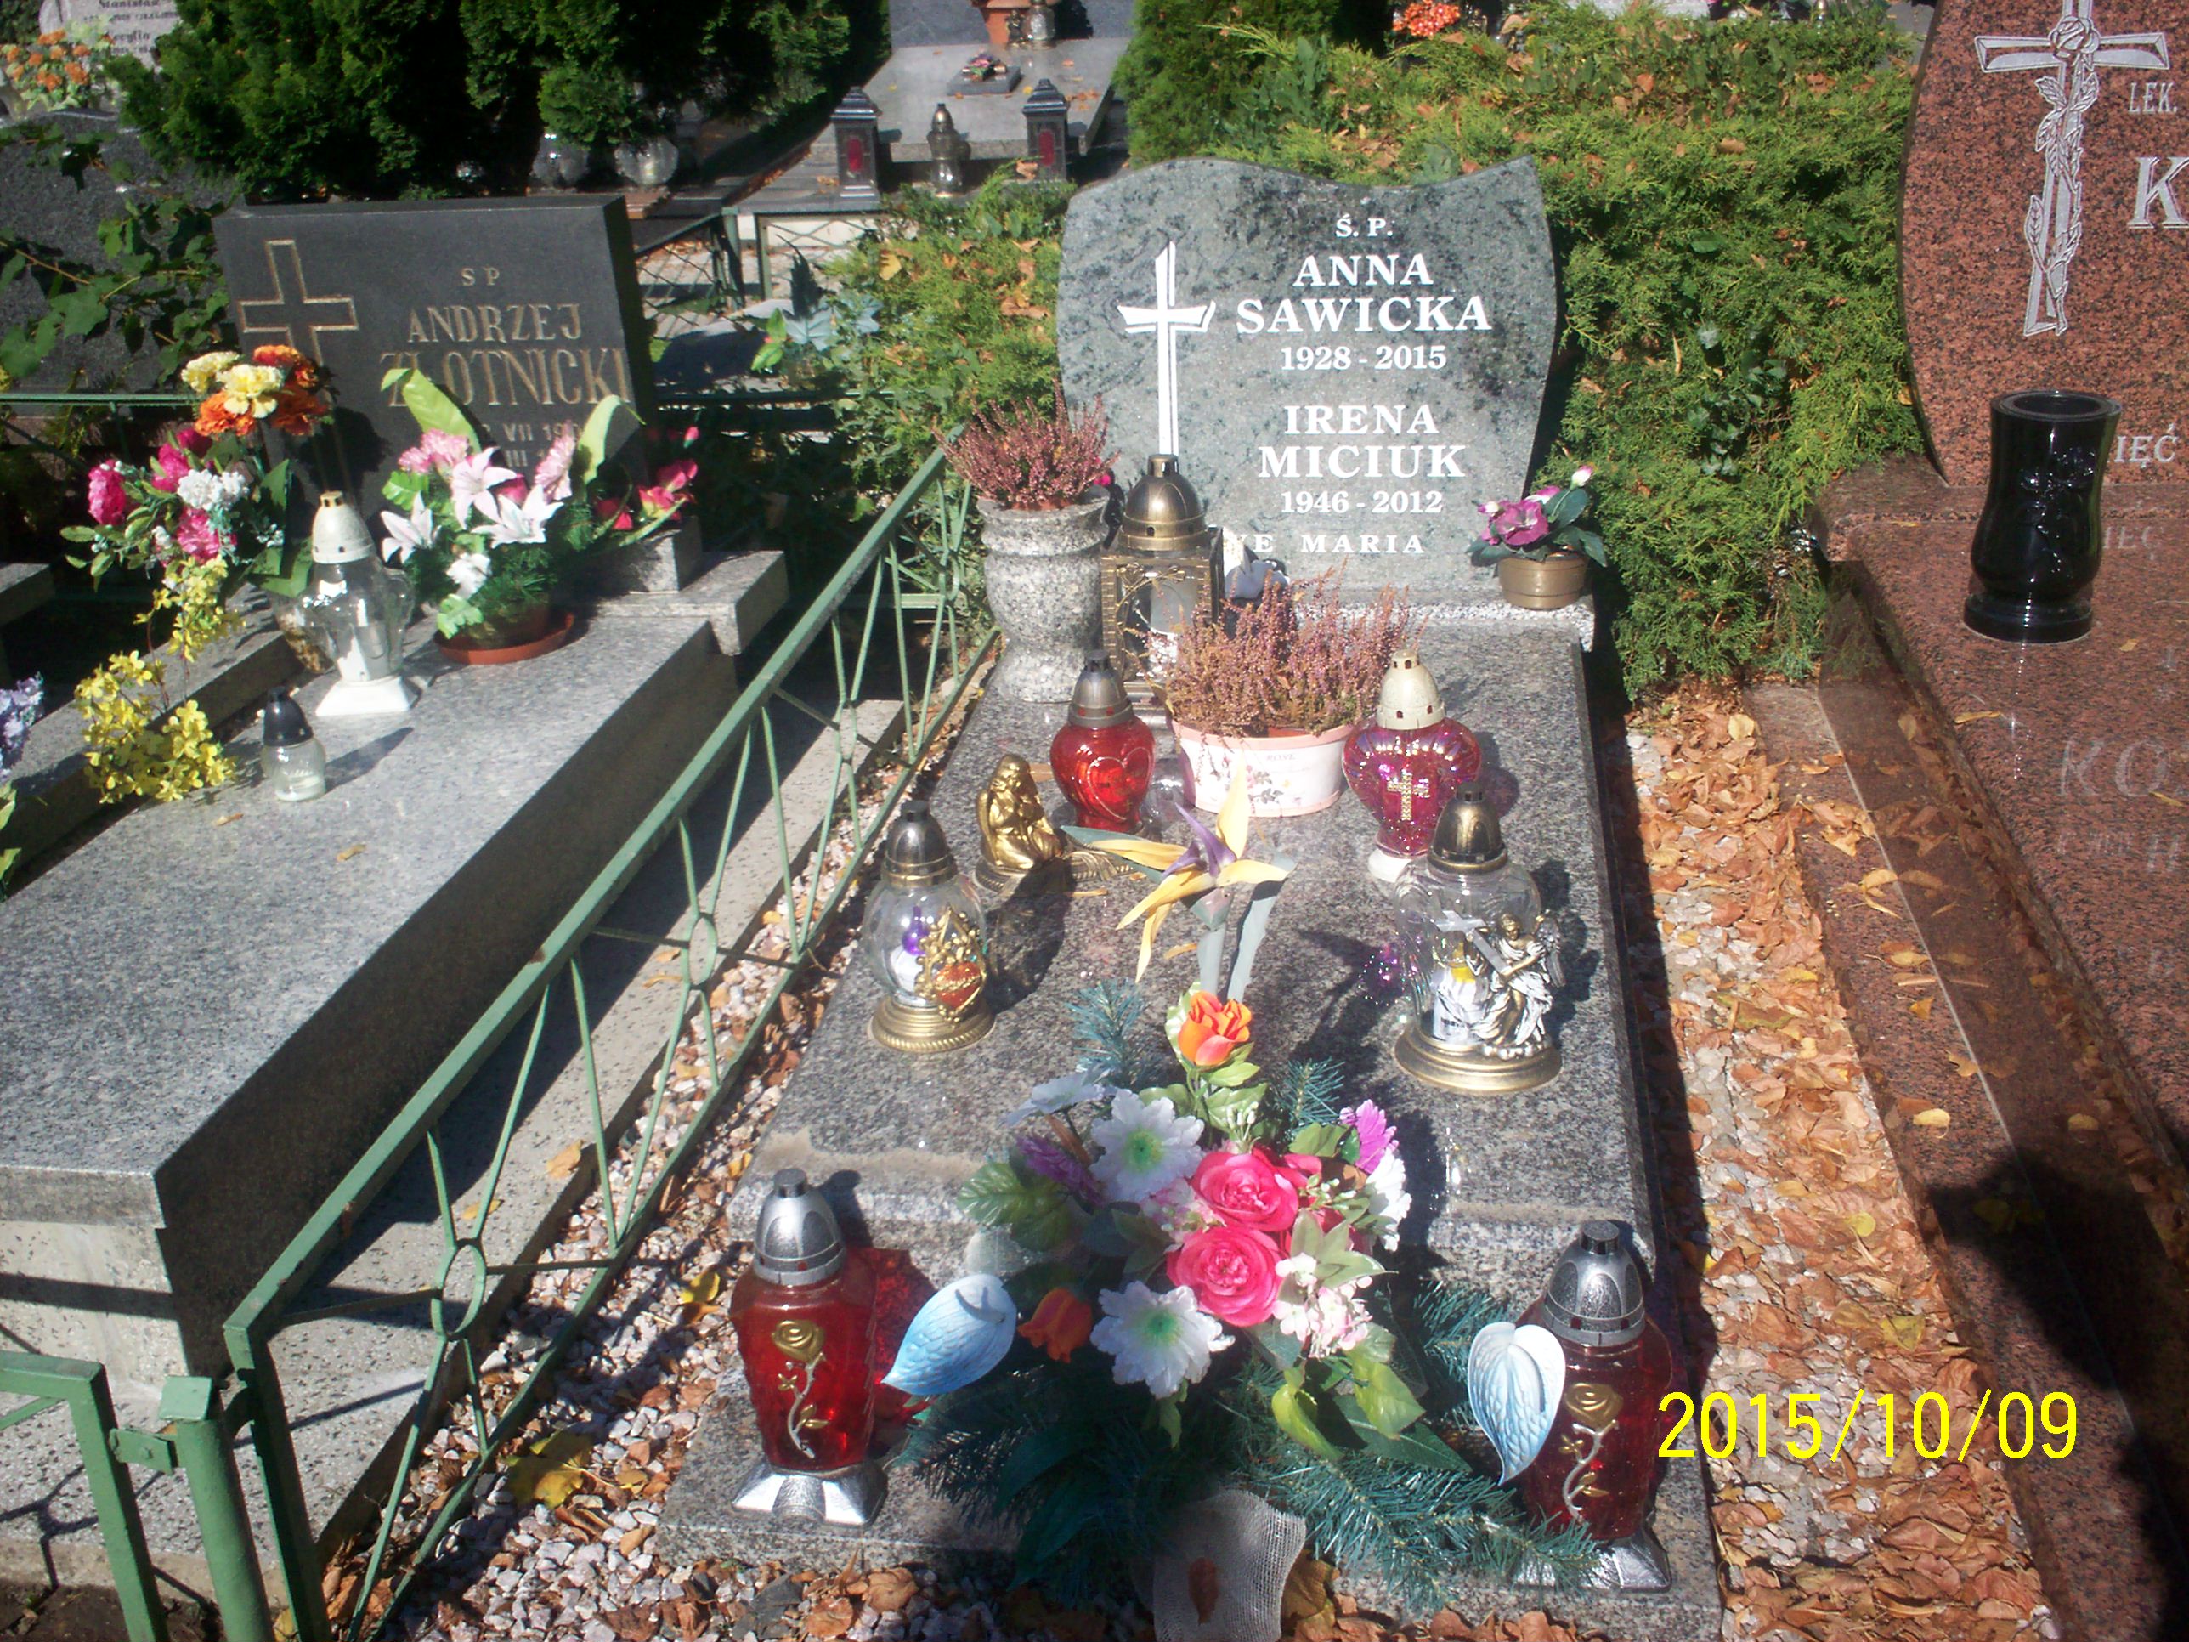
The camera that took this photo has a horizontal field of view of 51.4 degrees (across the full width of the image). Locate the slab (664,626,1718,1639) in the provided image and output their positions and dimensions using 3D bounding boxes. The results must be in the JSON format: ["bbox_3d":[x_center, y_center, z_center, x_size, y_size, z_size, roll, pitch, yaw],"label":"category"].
[{"bbox_3d":[0.173,0.194,2.607,0.917,0.323,1.568,2,26,8],"label":"slab"}]

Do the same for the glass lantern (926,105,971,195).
[{"bbox_3d":[-0.442,-2.002,6.800,0.115,0.270,0.115,0,24,5],"label":"glass lantern"}]

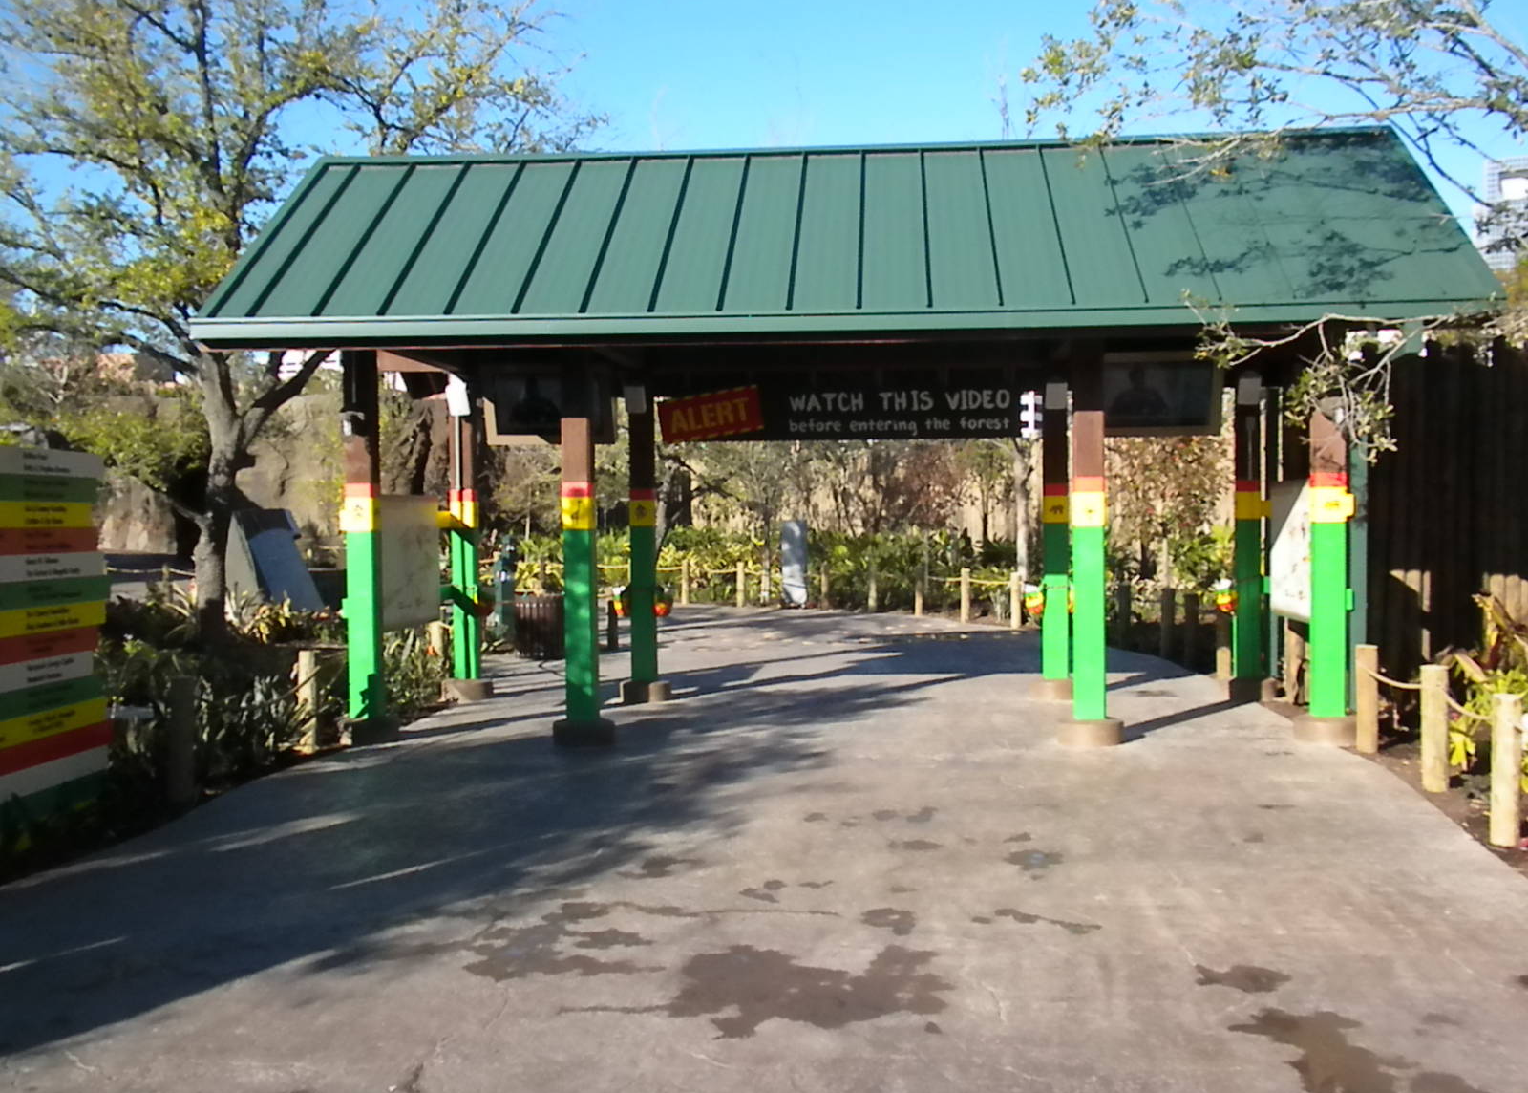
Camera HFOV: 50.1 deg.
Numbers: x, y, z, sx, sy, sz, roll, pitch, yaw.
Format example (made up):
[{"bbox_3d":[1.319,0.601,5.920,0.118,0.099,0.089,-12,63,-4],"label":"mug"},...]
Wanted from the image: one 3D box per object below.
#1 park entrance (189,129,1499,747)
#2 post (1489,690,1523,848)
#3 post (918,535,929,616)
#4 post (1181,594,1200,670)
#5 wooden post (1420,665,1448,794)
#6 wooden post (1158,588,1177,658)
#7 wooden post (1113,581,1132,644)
[{"bbox_3d":[0.594,-0.895,12.682,8.297,4.443,4.707,-1,1,5],"label":"park entrance"},{"bbox_3d":[3.490,1.037,7.690,0.136,0.729,0.136,-1,1,5],"label":"post"},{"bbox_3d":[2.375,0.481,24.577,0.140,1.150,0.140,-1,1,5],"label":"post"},{"bbox_3d":[4.268,0.835,16.319,0.143,0.750,0.143,-1,1,5],"label":"post"},{"bbox_3d":[3.764,1.007,9.173,0.141,0.722,0.141,-1,1,5],"label":"wooden post"},{"bbox_3d":[4.307,0.814,17.444,0.145,0.744,0.145,-1,1,5],"label":"wooden post"},{"bbox_3d":[4.198,0.784,19.091,0.152,0.736,0.152,-1,1,5],"label":"wooden post"}]

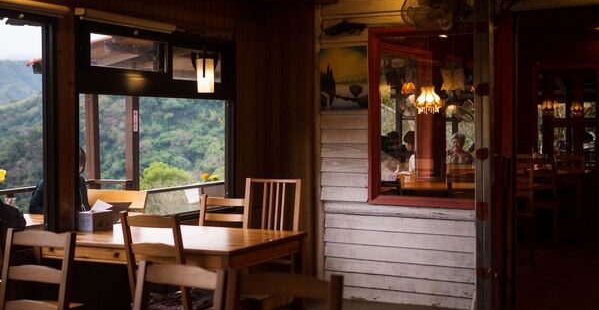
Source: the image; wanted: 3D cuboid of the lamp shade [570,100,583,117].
[{"bbox_3d":[3.712,-0.623,11.600,0.170,0.215,0.170,1,2,28],"label":"lamp shade"}]

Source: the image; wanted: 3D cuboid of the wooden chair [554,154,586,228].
[{"bbox_3d":[3.414,0.440,10.806,0.420,0.930,0.460,1,2,28],"label":"wooden chair"}]

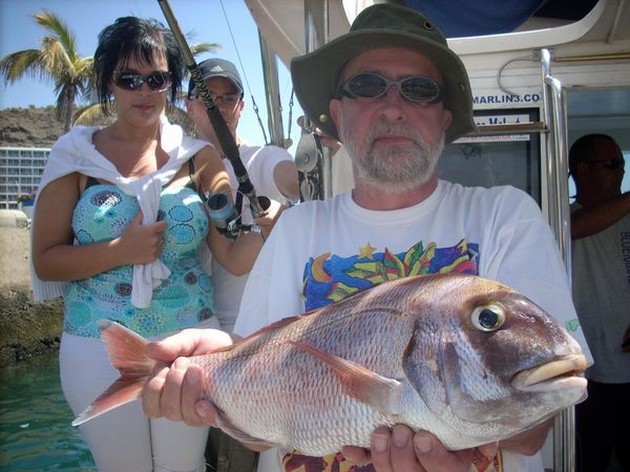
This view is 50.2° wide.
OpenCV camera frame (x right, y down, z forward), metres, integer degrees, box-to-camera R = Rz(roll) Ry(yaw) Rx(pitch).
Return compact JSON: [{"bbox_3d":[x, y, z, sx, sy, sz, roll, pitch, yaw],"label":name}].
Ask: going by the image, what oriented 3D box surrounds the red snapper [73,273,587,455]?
[{"bbox_3d":[-0.020,0.128,0.675,0.540,0.168,0.080,-4,-6,20],"label":"red snapper"}]

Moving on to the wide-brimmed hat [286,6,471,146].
[{"bbox_3d":[0.110,-0.265,1.015,0.290,0.185,0.305,3,-8,6],"label":"wide-brimmed hat"}]

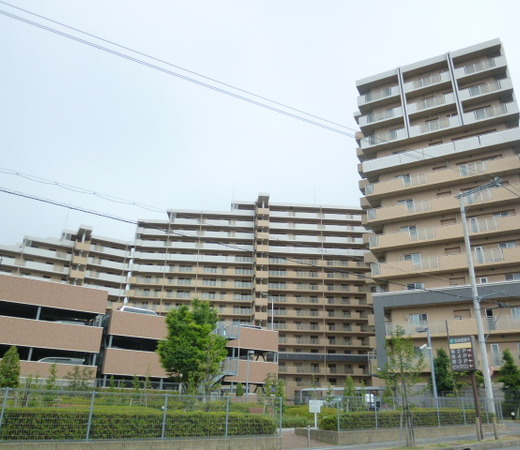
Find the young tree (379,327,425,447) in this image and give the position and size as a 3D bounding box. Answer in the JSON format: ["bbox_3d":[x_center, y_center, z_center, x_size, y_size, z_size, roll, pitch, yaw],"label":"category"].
[{"bbox_3d":[5.158,5.727,15.054,1.600,4.050,1.600,16,-27,-32],"label":"young tree"}]

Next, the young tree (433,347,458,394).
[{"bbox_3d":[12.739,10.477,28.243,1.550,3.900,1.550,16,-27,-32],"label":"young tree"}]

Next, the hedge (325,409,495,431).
[{"bbox_3d":[6.809,8.425,18.059,10.700,0.660,1.000,16,-27,-32],"label":"hedge"}]

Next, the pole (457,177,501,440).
[{"bbox_3d":[12.486,3.798,22.573,0.500,12.900,2.600,16,-27,-32],"label":"pole"}]

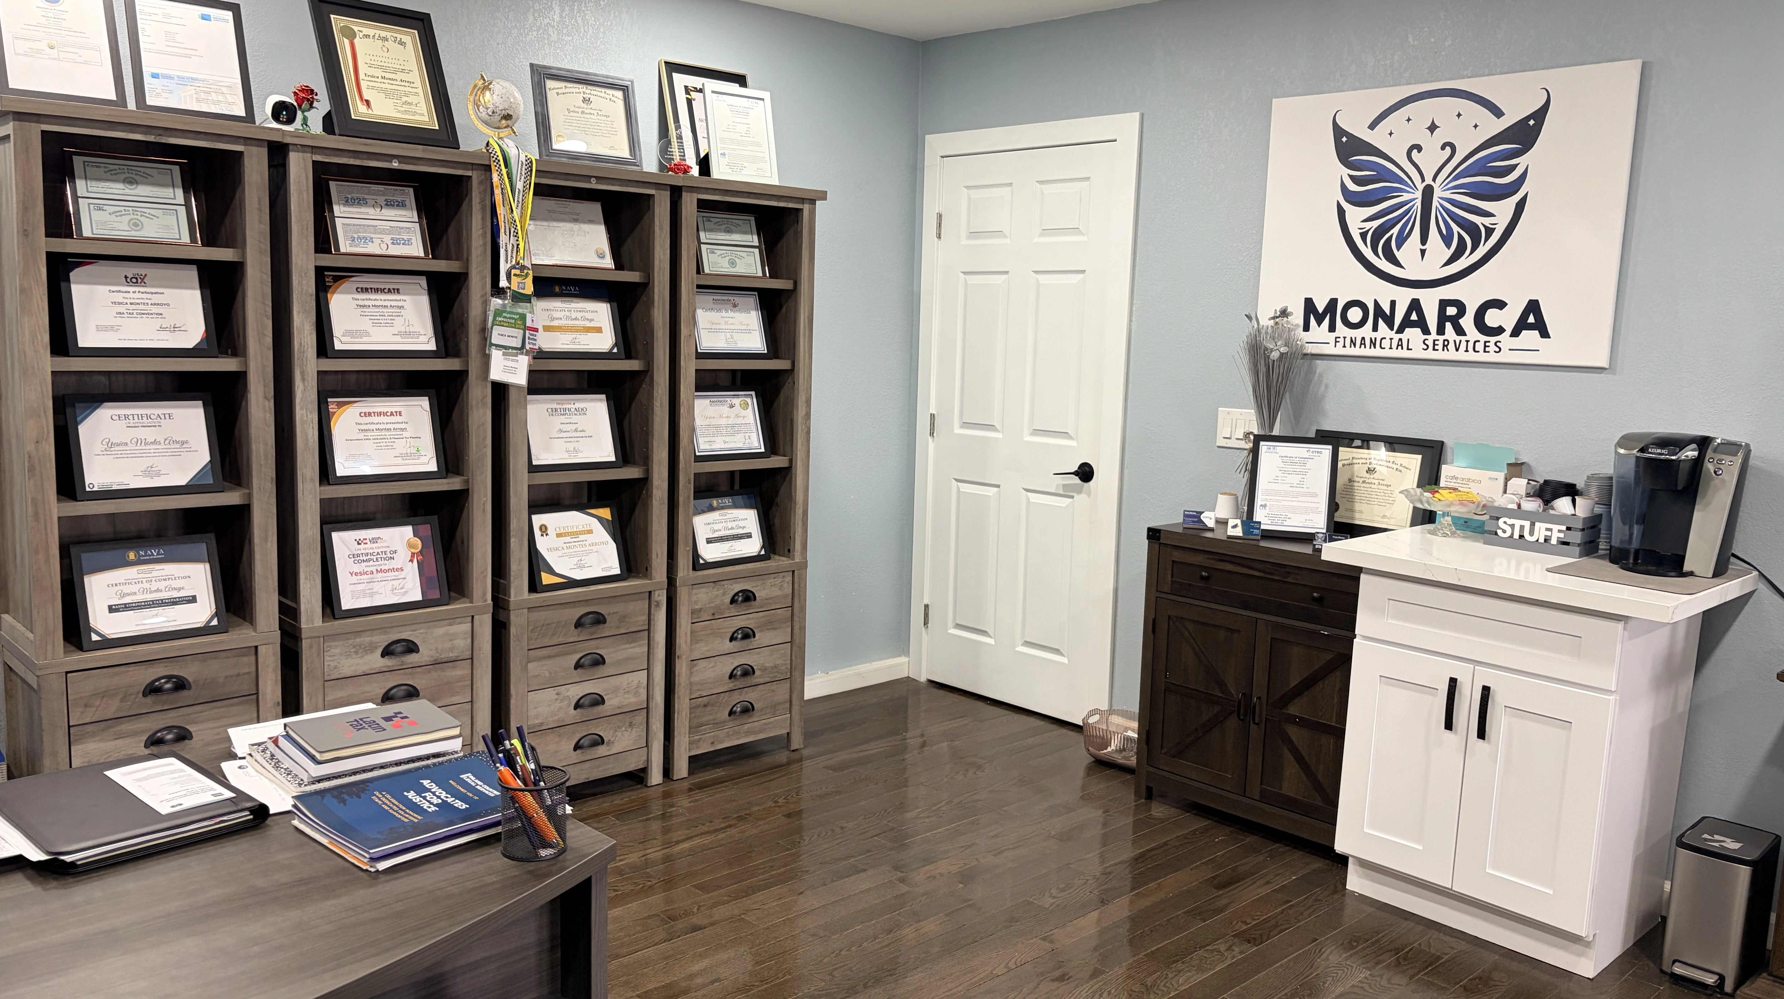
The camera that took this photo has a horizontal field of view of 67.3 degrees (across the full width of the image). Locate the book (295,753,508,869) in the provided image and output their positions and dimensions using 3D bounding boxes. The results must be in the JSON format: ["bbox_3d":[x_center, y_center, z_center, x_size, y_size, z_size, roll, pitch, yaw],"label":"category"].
[{"bbox_3d":[-0.624,0.417,1.819,0.282,0.030,0.238,-5,11,-43],"label":"book"}]

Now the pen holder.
[{"bbox_3d":[-0.457,0.403,1.710,0.089,0.100,0.089,2,8,0],"label":"pen holder"}]

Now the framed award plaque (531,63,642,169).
[{"bbox_3d":[-0.847,-1.047,3.708,0.321,0.264,0.030,-6,-1,-43],"label":"framed award plaque"}]

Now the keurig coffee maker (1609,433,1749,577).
[{"bbox_3d":[1.875,0.003,3.207,0.290,0.325,0.254,-6,11,-43],"label":"keurig coffee maker"}]

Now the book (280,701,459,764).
[{"bbox_3d":[-0.770,0.343,1.994,0.209,0.015,0.154,-5,11,-43],"label":"book"}]

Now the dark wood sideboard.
[{"bbox_3d":[1.155,0.536,3.894,0.395,0.830,0.765,-5,11,-43],"label":"dark wood sideboard"}]

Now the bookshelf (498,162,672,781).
[{"bbox_3d":[-0.944,-0.029,3.866,0.545,1.810,0.360,-5,11,-43],"label":"bookshelf"}]

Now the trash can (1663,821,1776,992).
[{"bbox_3d":[1.903,0.933,3.083,0.252,0.323,0.157,-6,11,-43],"label":"trash can"}]

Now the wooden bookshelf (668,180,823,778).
[{"bbox_3d":[-0.551,-0.067,4.240,0.545,1.810,0.360,-5,11,-43],"label":"wooden bookshelf"}]

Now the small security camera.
[{"bbox_3d":[-1.414,-0.895,3.102,0.073,0.084,0.078,-4,10,-35],"label":"small security camera"}]

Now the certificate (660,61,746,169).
[{"bbox_3d":[-0.591,-1.212,4.421,0.341,0.426,0.030,-6,-5,-43],"label":"certificate"}]

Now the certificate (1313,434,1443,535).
[{"bbox_3d":[1.401,-0.031,3.904,0.030,0.308,0.392,5,3,-44],"label":"certificate"}]

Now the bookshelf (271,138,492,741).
[{"bbox_3d":[-1.375,0.005,3.544,0.548,1.818,0.410,-6,11,-43],"label":"bookshelf"}]

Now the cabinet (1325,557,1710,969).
[{"bbox_3d":[1.564,0.606,3.367,0.522,0.870,0.609,-6,11,-43],"label":"cabinet"}]

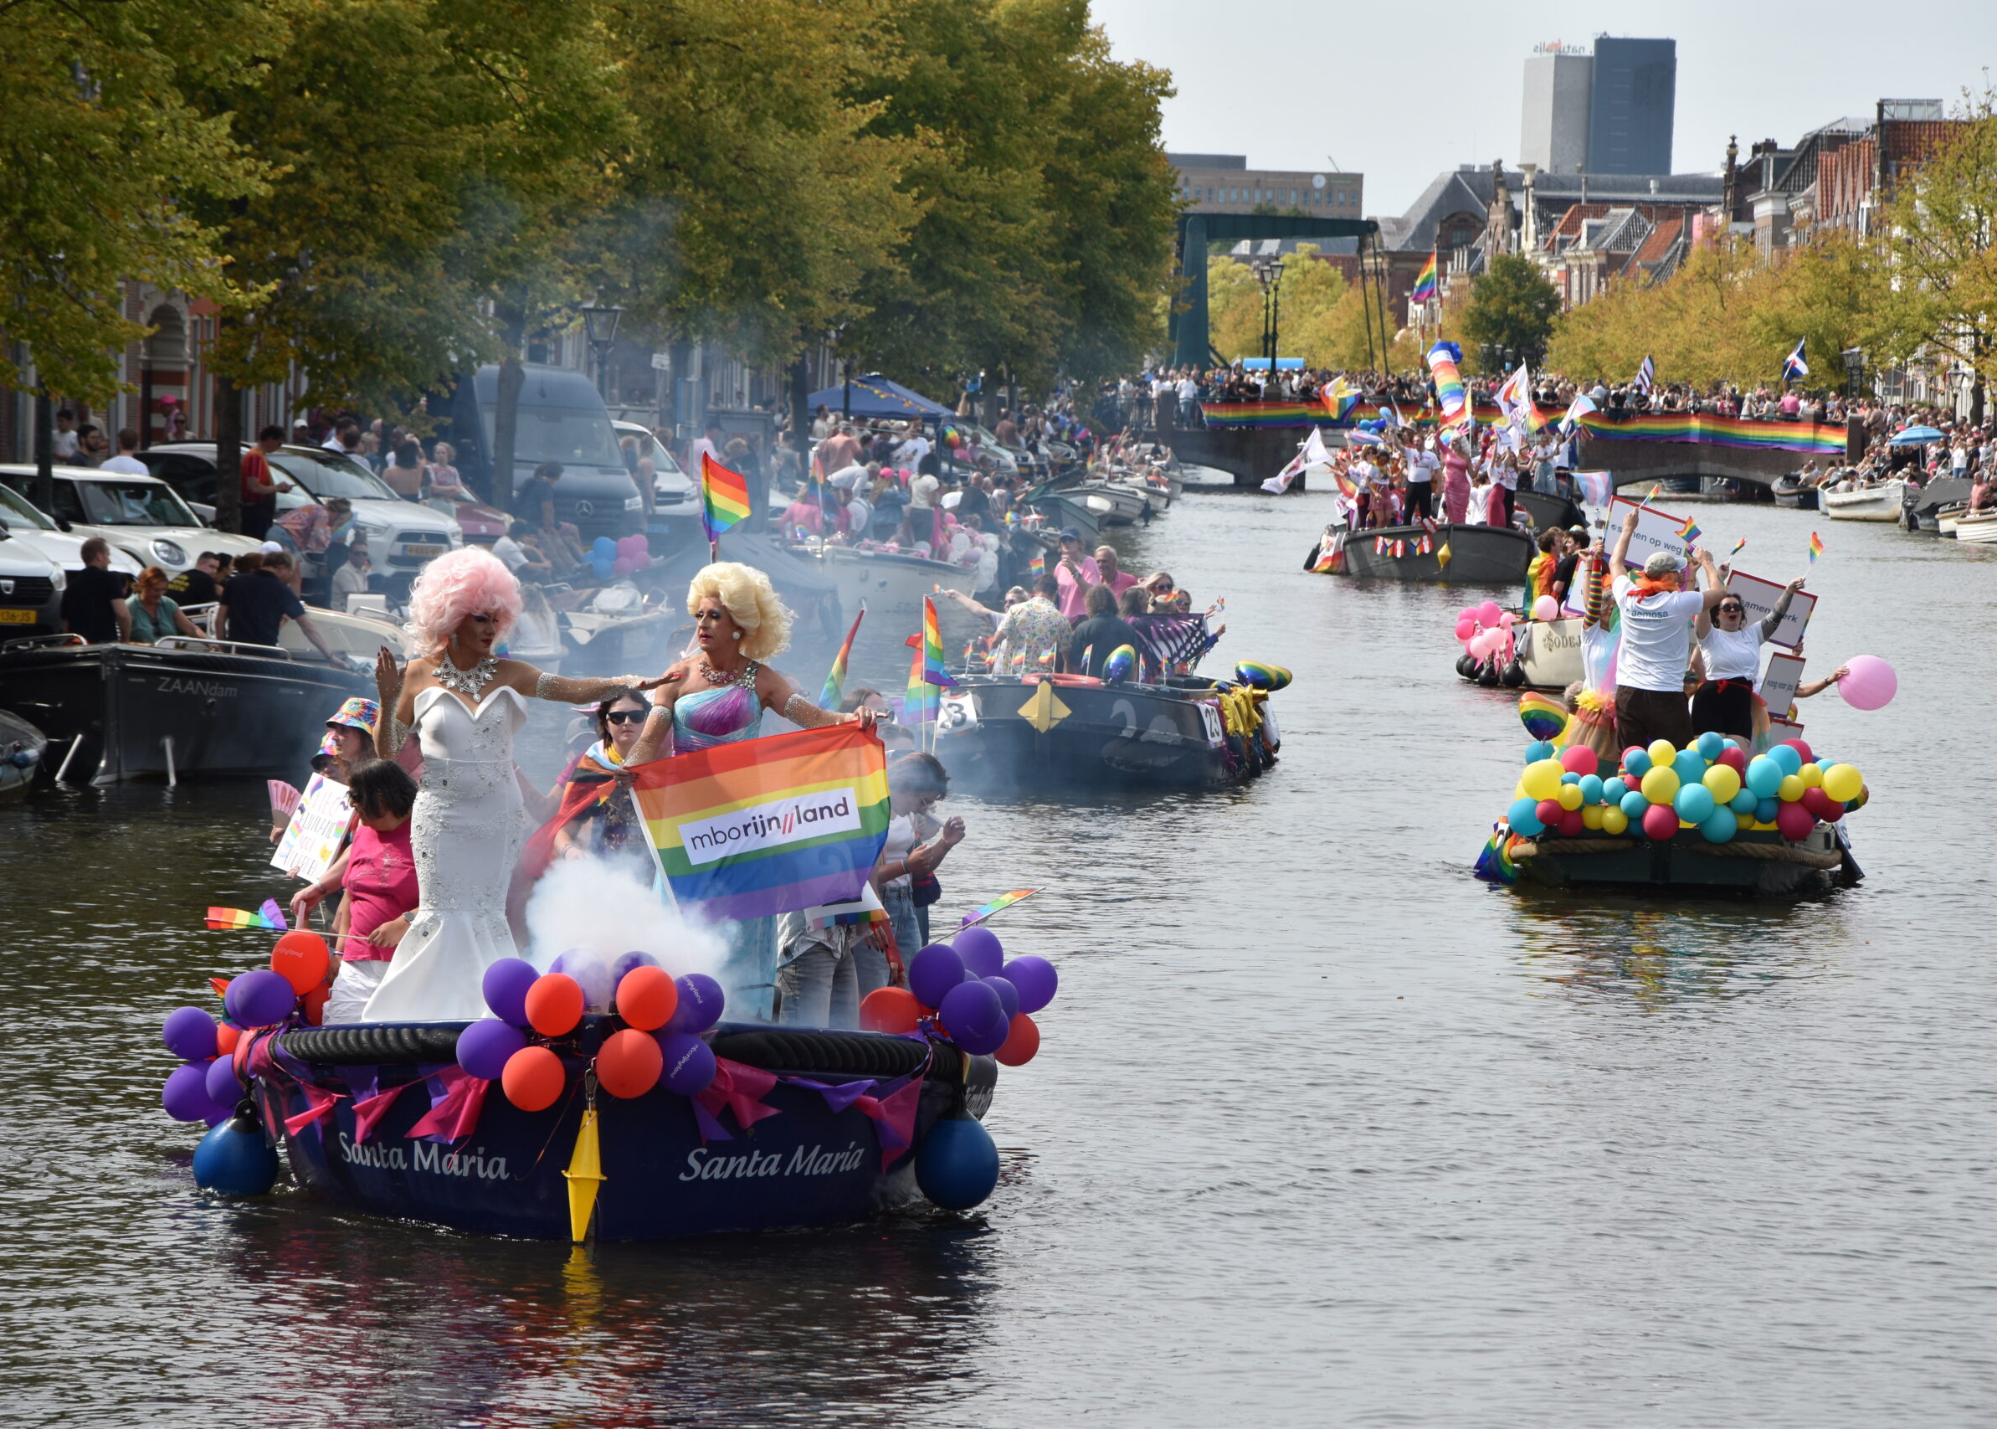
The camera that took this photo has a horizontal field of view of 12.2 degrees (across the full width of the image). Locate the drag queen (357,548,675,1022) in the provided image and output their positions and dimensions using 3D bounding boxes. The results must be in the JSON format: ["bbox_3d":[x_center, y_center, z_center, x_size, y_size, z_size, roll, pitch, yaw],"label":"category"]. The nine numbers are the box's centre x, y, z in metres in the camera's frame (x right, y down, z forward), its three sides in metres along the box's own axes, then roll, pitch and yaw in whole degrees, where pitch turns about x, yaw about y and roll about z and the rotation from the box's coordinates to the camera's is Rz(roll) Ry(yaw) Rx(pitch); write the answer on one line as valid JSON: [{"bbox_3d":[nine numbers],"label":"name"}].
[{"bbox_3d":[-1.840,0.366,35.600,1.100,1.960,0.600,1,2,-18],"label":"drag queen"}]

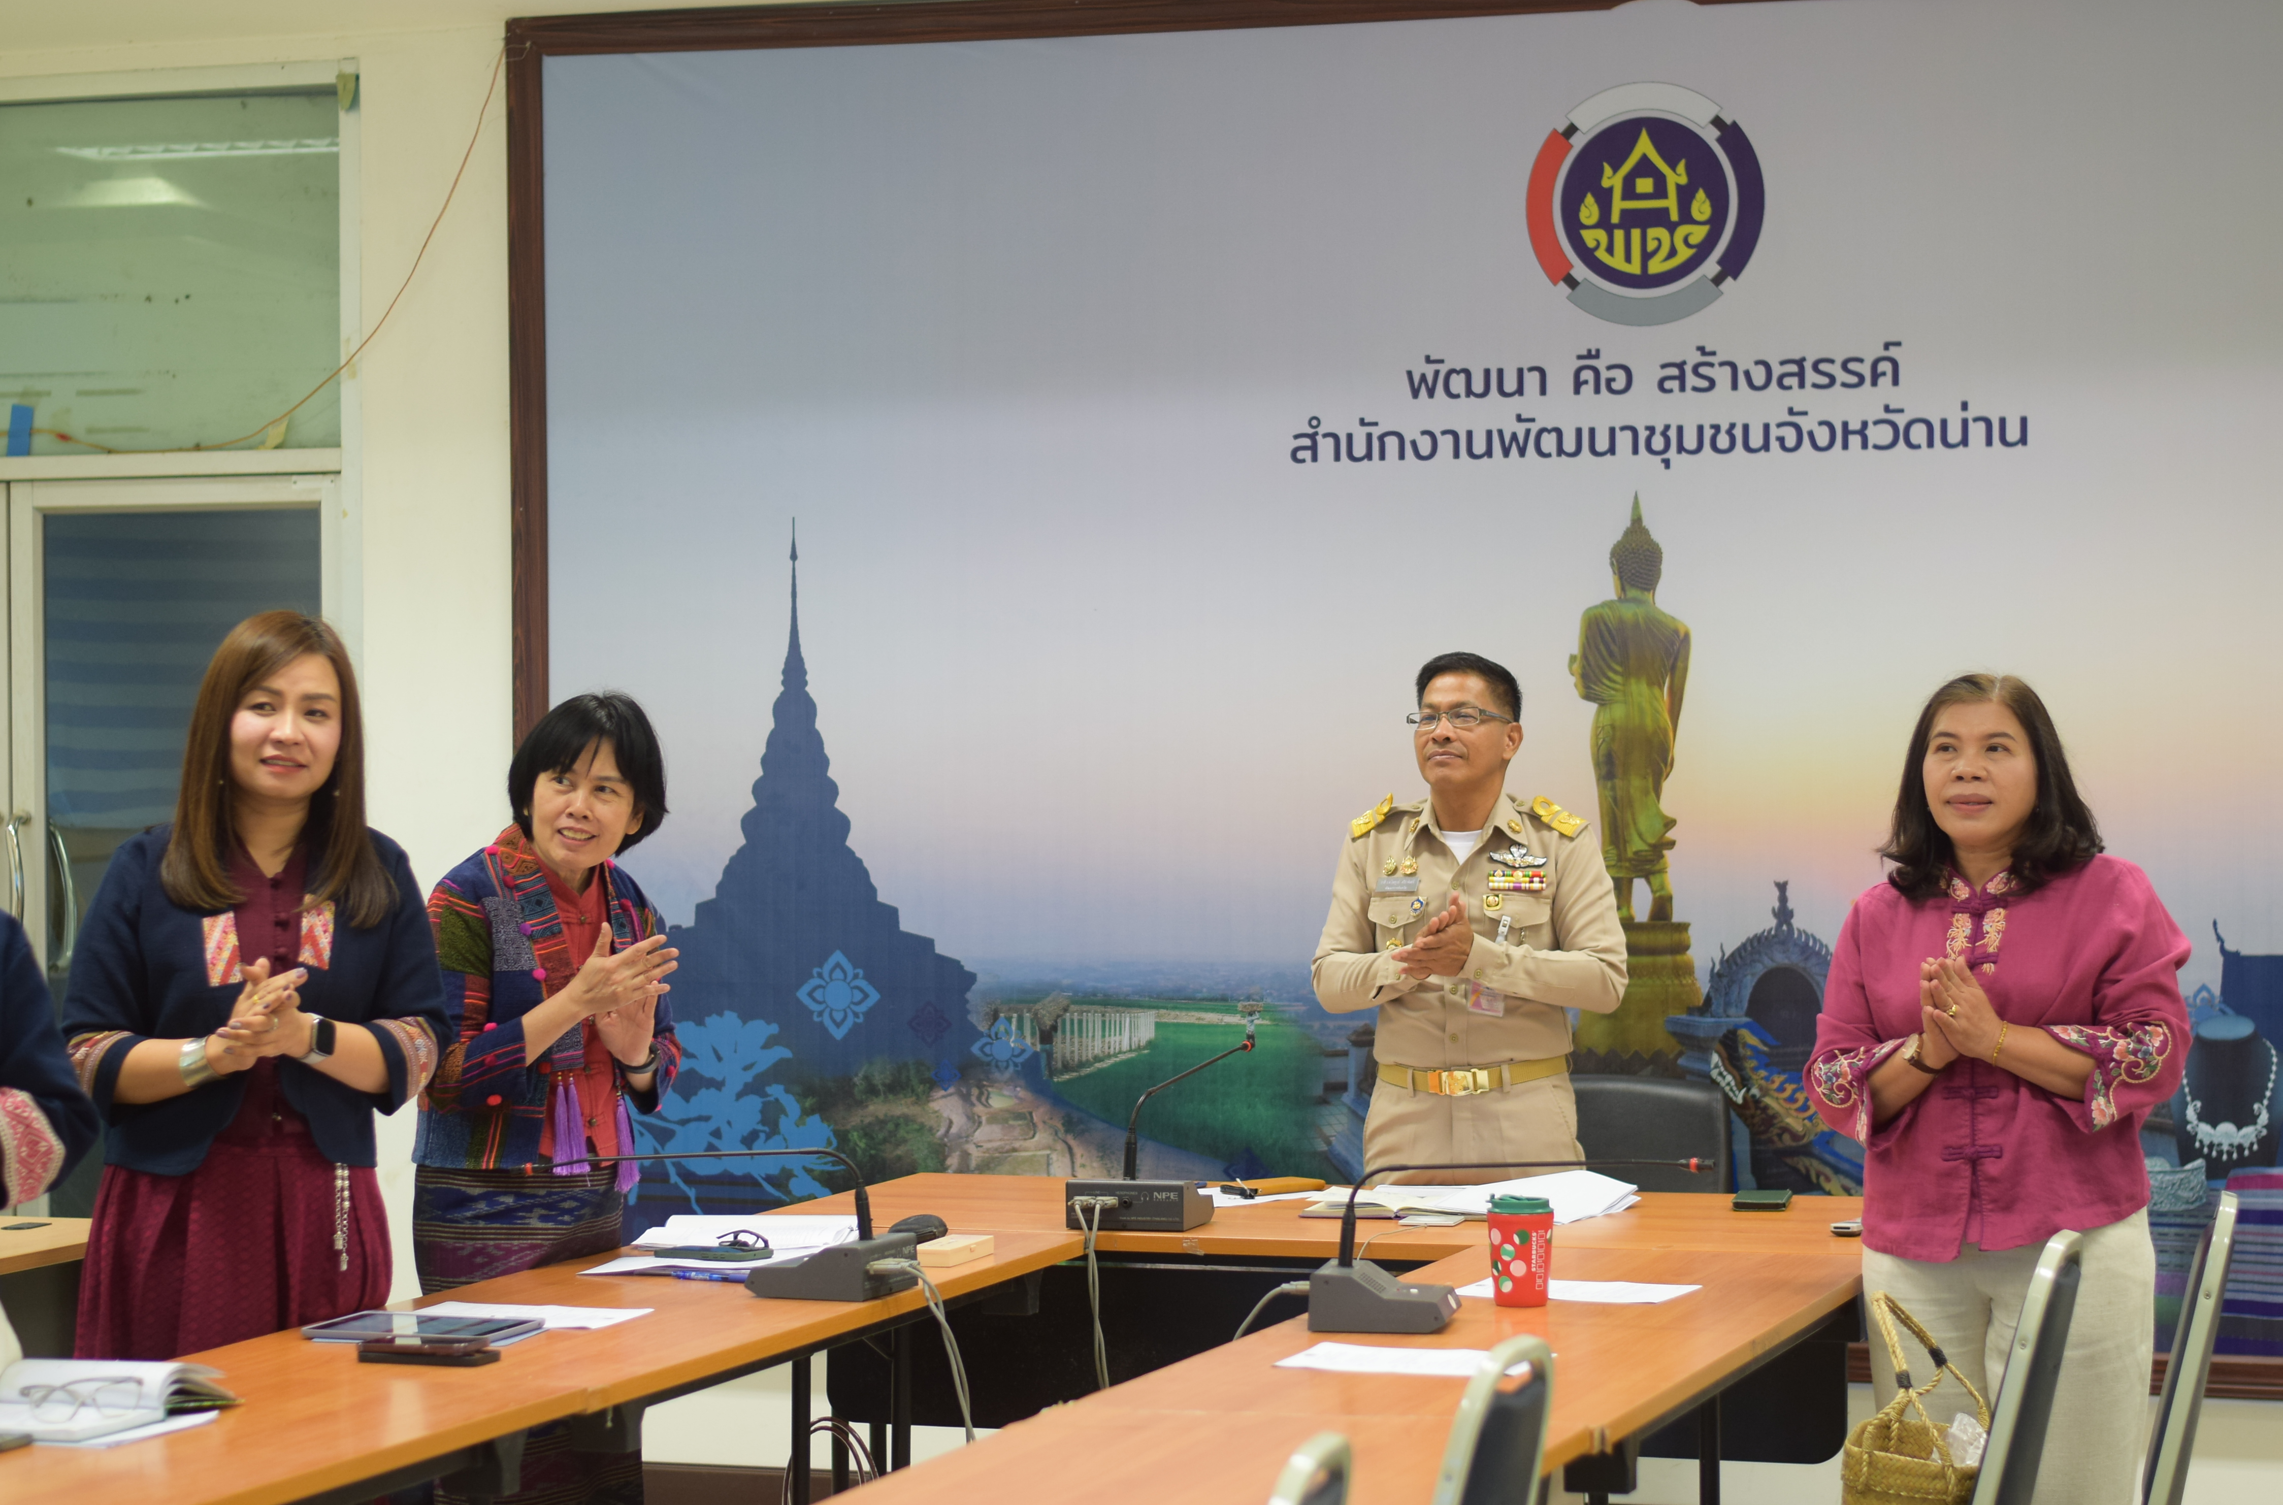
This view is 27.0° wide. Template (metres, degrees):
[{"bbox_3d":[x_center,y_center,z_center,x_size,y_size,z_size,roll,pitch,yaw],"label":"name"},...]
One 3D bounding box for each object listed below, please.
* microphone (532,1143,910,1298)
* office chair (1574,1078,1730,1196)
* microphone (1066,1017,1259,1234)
[{"bbox_3d":[-0.628,0.658,6.782,0.585,0.200,0.180,0,1,20],"label":"microphone"},{"bbox_3d":[0.719,1.024,8.201,0.600,0.905,0.600,0,1,18],"label":"office chair"},{"bbox_3d":[0.068,0.609,7.641,0.185,0.255,0.580,0,1,20],"label":"microphone"}]

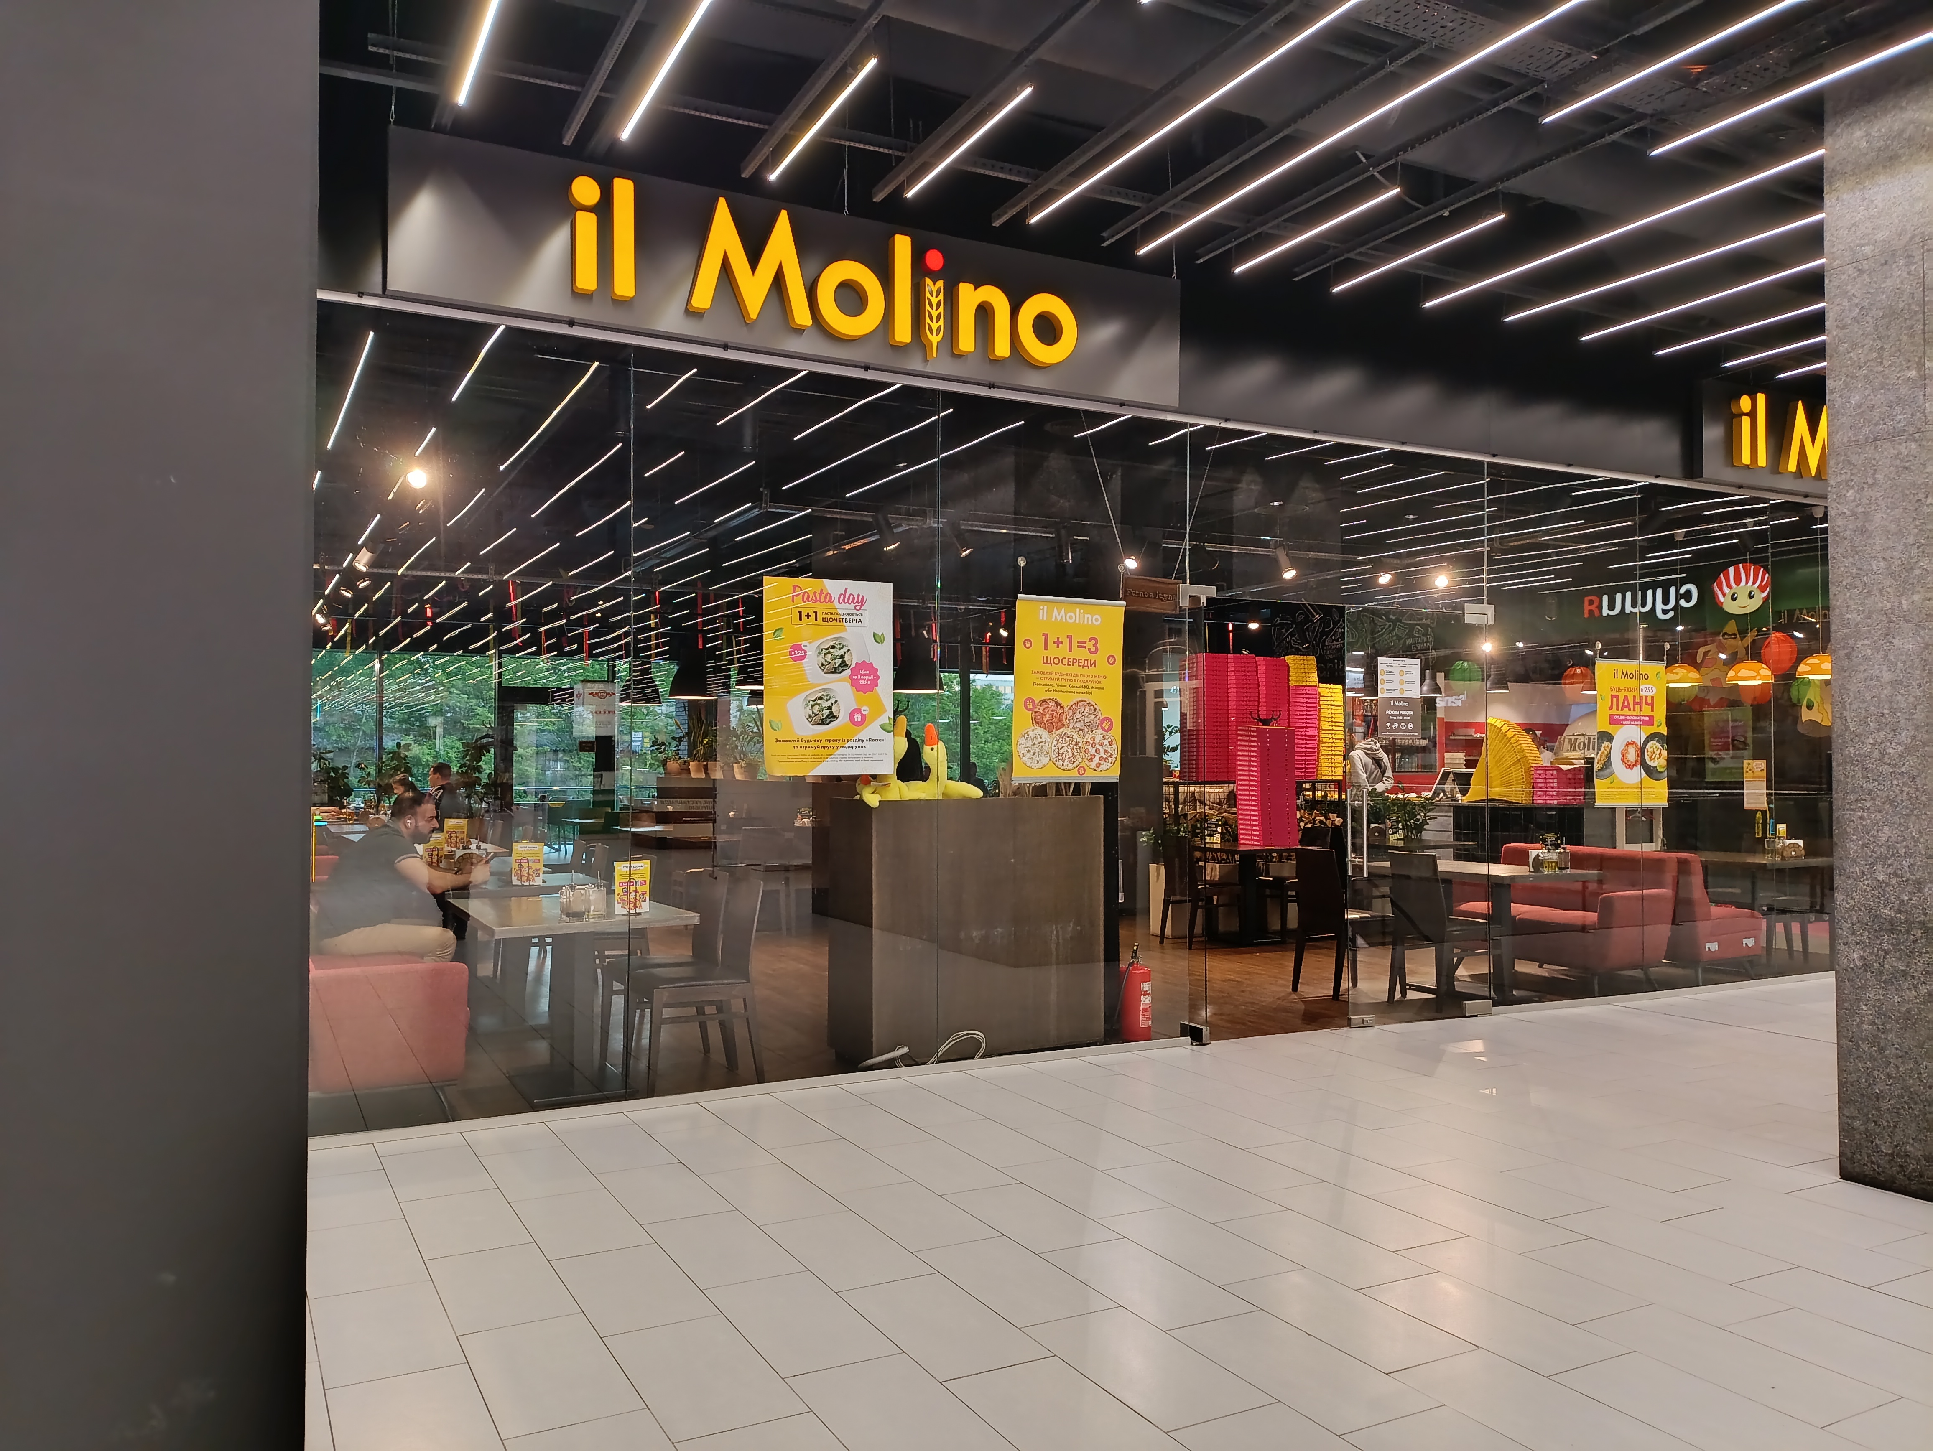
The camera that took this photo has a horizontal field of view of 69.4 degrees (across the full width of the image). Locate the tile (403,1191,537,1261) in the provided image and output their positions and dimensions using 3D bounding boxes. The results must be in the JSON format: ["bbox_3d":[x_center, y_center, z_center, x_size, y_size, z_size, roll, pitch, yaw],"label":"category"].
[{"bbox_3d":[-1.504,1.491,4.179,0.300,0.010,0.600,1,-2,-28],"label":"tile"}]

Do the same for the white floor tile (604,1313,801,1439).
[{"bbox_3d":[-0.599,1.466,3.184,0.300,0.010,0.595,1,-2,-28],"label":"white floor tile"}]

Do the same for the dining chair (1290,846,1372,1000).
[{"bbox_3d":[2.274,1.181,8.431,0.500,0.870,0.430,1,-2,-28],"label":"dining chair"}]

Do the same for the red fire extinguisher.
[{"bbox_3d":[0.843,1.326,6.912,0.160,0.490,0.160,0,-2,0],"label":"red fire extinguisher"}]

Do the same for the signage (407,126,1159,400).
[{"bbox_3d":[-0.565,-1.916,6.171,3.659,0.624,0.150,1,-2,-28],"label":"signage"}]

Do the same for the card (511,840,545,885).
[{"bbox_3d":[-2.263,0.719,7.214,0.155,0.218,0.030,0,-2,-3],"label":"card"}]

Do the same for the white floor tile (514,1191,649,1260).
[{"bbox_3d":[-1.159,1.491,4.178,0.300,0.010,0.600,1,-2,-28],"label":"white floor tile"}]

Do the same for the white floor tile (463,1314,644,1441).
[{"bbox_3d":[-0.950,1.467,3.168,0.300,0.010,0.600,1,-2,-28],"label":"white floor tile"}]

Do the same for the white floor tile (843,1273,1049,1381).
[{"bbox_3d":[-0.063,1.471,3.429,0.300,0.010,0.600,1,-2,-28],"label":"white floor tile"}]

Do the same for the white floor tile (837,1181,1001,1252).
[{"bbox_3d":[-0.159,1.494,4.252,0.300,0.010,0.600,1,-2,-28],"label":"white floor tile"}]

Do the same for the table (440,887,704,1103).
[{"bbox_3d":[-1.750,1.175,6.134,0.820,0.735,1.200,1,-2,-28],"label":"table"}]

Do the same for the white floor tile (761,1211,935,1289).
[{"bbox_3d":[-0.344,1.487,3.974,0.300,0.010,0.595,1,-2,-28],"label":"white floor tile"}]

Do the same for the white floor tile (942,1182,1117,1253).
[{"bbox_3d":[0.189,1.494,4.235,0.300,0.010,0.600,1,-2,-28],"label":"white floor tile"}]

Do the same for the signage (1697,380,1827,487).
[{"bbox_3d":[6.239,-1.876,9.678,3.400,0.660,0.160,1,-2,-26],"label":"signage"}]

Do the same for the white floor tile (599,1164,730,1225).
[{"bbox_3d":[-0.978,1.508,4.506,0.300,0.010,0.600,1,-2,-28],"label":"white floor tile"}]

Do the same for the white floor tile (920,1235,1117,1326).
[{"bbox_3d":[0.118,1.479,3.722,0.300,0.010,0.600,1,-2,-28],"label":"white floor tile"}]

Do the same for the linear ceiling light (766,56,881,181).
[{"bbox_3d":[-0.465,-1.907,4.414,0.030,0.035,0.890,1,-2,-28],"label":"linear ceiling light"}]

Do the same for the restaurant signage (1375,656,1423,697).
[{"bbox_3d":[2.388,-0.260,7.688,0.310,0.215,0.010,1,-2,-26],"label":"restaurant signage"}]

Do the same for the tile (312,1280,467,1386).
[{"bbox_3d":[-1.418,1.475,3.438,0.300,0.010,0.595,1,-2,-28],"label":"tile"}]

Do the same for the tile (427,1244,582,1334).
[{"bbox_3d":[-1.229,1.481,3.681,0.300,0.010,0.600,1,-2,-28],"label":"tile"}]

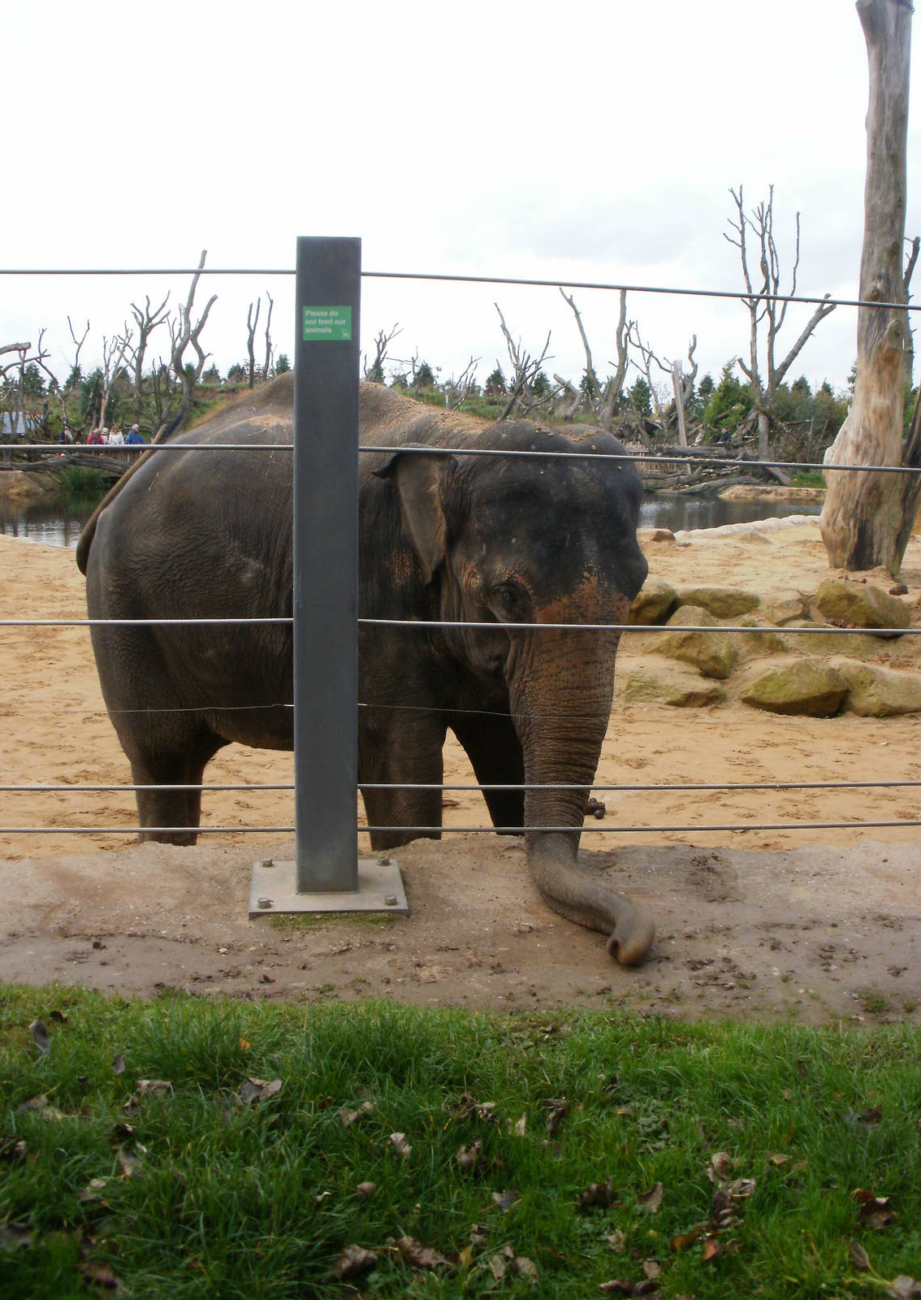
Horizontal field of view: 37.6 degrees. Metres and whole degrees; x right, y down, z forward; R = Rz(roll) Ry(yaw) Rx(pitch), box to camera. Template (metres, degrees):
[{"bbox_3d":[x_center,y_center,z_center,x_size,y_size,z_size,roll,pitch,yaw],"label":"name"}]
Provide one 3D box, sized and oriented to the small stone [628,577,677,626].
[{"bbox_3d":[1.752,-0.446,12.502,0.440,0.399,0.420,1,9,0],"label":"small stone"}]

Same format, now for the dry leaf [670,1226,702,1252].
[{"bbox_3d":[0.418,1.092,2.505,0.058,0.030,0.042,1,9,0],"label":"dry leaf"}]

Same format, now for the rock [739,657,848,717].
[{"bbox_3d":[2.221,0.240,9.000,0.720,0.340,0.500,1,9,0],"label":"rock"}]

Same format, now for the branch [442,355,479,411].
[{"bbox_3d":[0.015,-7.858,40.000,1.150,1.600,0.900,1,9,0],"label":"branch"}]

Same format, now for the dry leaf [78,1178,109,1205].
[{"bbox_3d":[-0.733,1.082,2.699,0.050,0.025,0.050,1,9,0],"label":"dry leaf"}]

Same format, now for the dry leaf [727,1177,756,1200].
[{"bbox_3d":[0.564,1.080,2.710,0.060,0.025,0.050,1,9,0],"label":"dry leaf"}]

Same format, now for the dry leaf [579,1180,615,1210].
[{"bbox_3d":[0.271,1.081,2.682,0.072,0.035,0.060,1,9,0],"label":"dry leaf"}]

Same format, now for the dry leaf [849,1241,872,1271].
[{"bbox_3d":[0.748,1.133,2.532,0.035,0.025,0.065,1,9,0],"label":"dry leaf"}]

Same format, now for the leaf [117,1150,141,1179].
[{"bbox_3d":[-0.681,1.055,2.771,0.050,0.030,0.070,1,9,0],"label":"leaf"}]

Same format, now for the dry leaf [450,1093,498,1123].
[{"bbox_3d":[0.032,1.024,3.026,0.100,0.035,0.075,1,9,0],"label":"dry leaf"}]

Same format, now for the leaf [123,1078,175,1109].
[{"bbox_3d":[-0.692,0.986,3.004,0.099,0.035,0.078,1,9,0],"label":"leaf"}]

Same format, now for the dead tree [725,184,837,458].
[{"bbox_3d":[9.954,-10.096,42.000,3.228,8.477,2.800,1,9,0],"label":"dead tree"}]

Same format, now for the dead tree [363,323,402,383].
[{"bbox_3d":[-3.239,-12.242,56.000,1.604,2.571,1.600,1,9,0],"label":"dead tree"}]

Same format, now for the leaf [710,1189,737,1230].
[{"bbox_3d":[0.513,1.091,2.636,0.055,0.035,0.100,1,9,0],"label":"leaf"}]

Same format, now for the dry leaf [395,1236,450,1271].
[{"bbox_3d":[-0.068,1.119,2.508,0.105,0.035,0.057,3,10,15],"label":"dry leaf"}]

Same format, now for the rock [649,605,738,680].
[{"bbox_3d":[1.928,-0.059,11.181,0.650,0.530,0.550,1,9,0],"label":"rock"}]

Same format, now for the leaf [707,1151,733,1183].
[{"bbox_3d":[0.542,1.078,2.821,0.045,0.035,0.060,1,9,0],"label":"leaf"}]

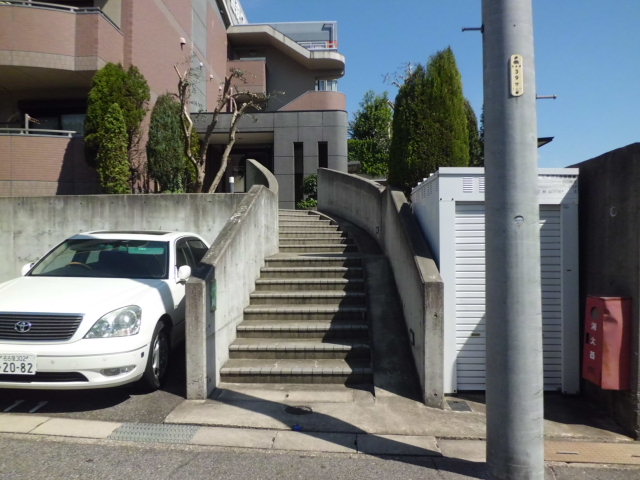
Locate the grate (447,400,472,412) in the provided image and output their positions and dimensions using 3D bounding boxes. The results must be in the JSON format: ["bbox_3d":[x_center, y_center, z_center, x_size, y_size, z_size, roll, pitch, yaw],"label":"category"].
[{"bbox_3d":[1.306,1.566,4.500,0.195,0.030,0.270,0,-1,5],"label":"grate"}]

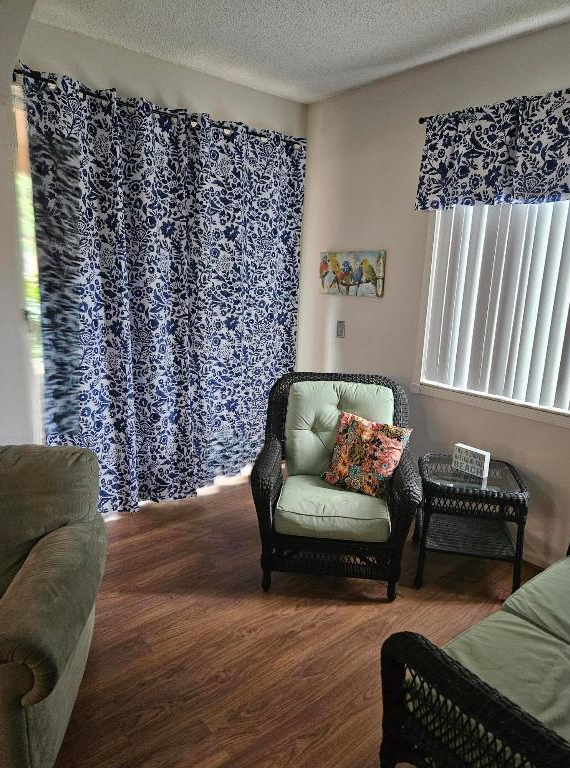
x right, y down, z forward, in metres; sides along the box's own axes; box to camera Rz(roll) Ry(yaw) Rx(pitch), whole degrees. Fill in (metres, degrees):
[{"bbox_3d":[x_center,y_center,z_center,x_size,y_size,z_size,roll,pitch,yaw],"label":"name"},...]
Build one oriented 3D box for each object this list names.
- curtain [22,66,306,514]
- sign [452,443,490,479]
[{"bbox_3d":[-0.534,-0.403,2.997,1.682,2.219,0.131,-9,16,-40],"label":"curtain"},{"bbox_3d":[0.904,0.371,2.480,0.035,0.123,0.166,-9,17,-41],"label":"sign"}]

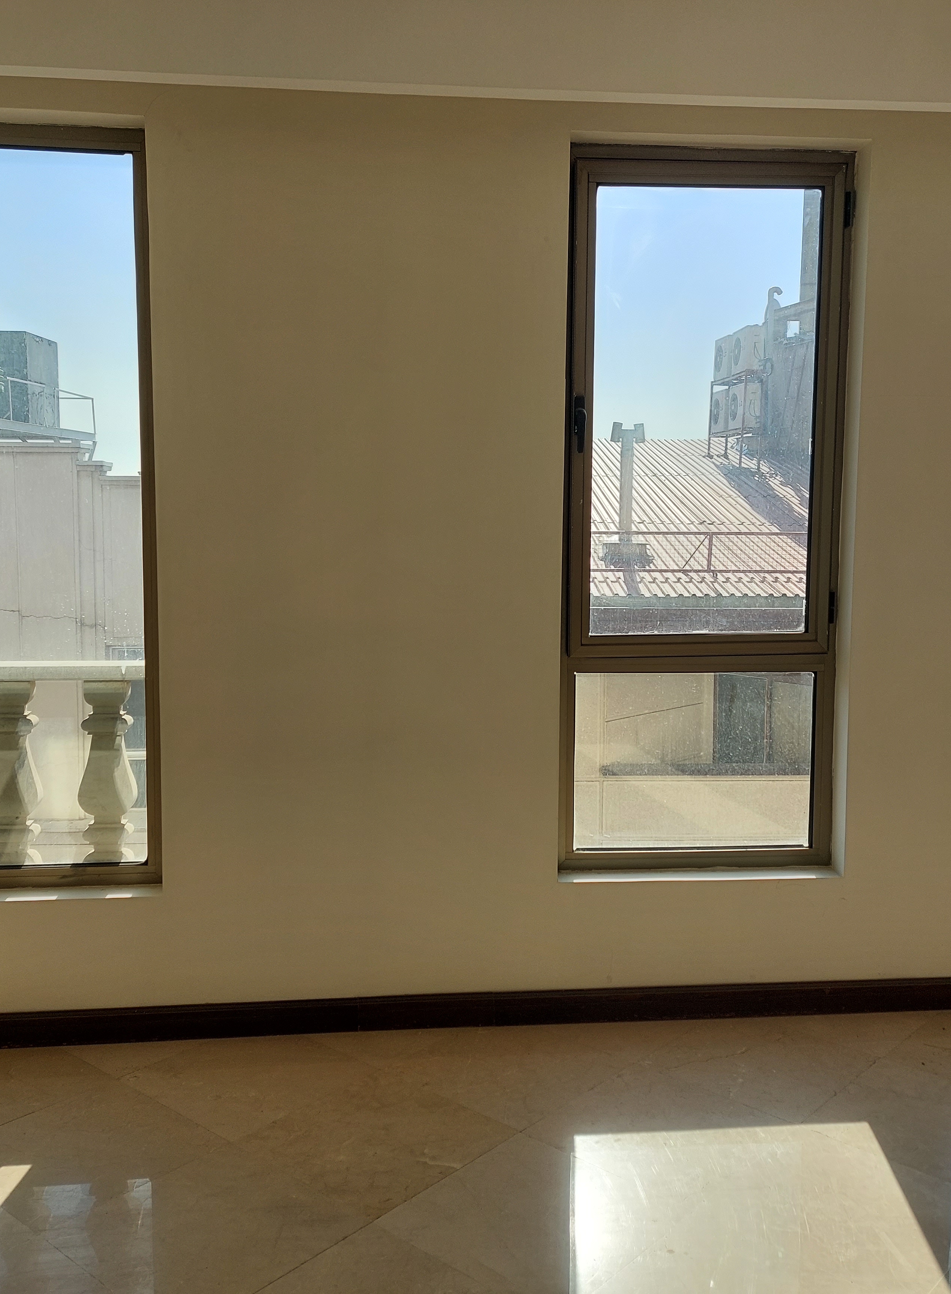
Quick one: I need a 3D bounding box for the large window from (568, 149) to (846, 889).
[{"bbox_3d":[0.667,-0.383,3.587,0.863,2.133,0.090,0,6,-6],"label":"large window"}]

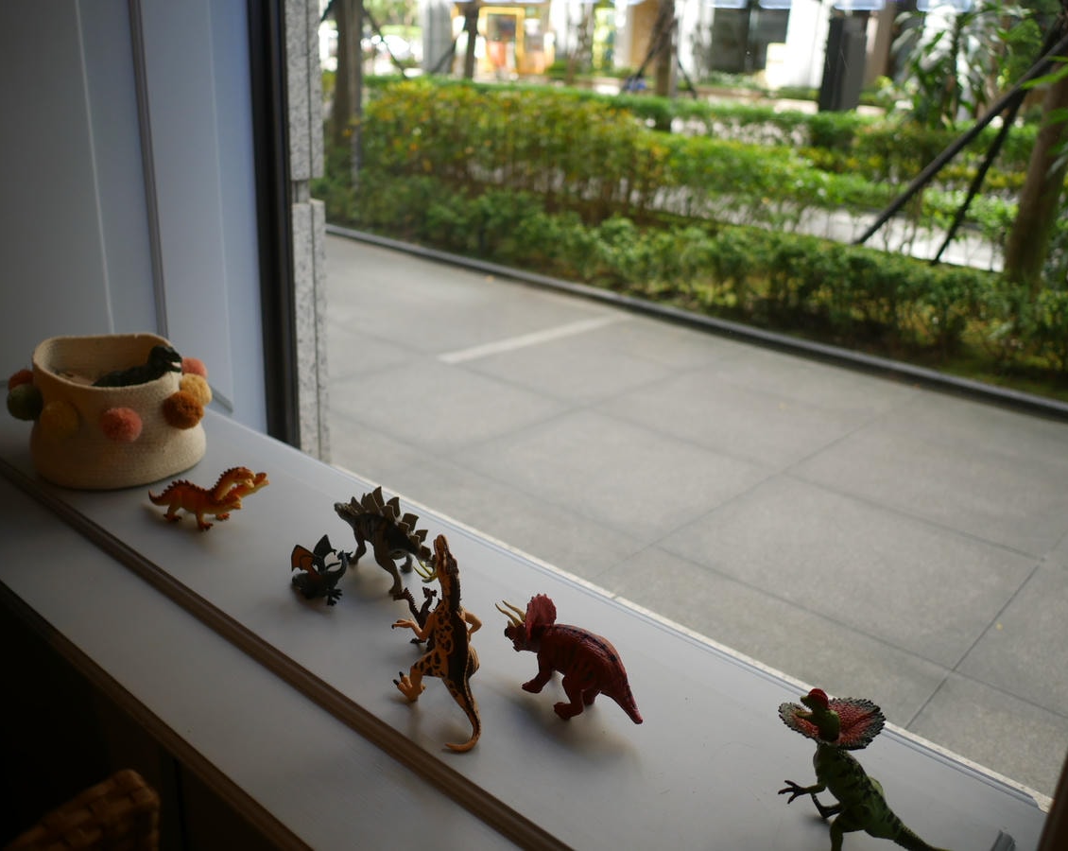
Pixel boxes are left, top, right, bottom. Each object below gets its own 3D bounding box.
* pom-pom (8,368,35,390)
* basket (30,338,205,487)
[{"bbox_3d":[-0.662,-0.051,1.280,0.045,0.045,0.045,20,27,37],"label":"pom-pom"},{"bbox_3d":[-0.544,-0.023,1.282,0.221,0.140,0.221,20,27,37],"label":"basket"}]

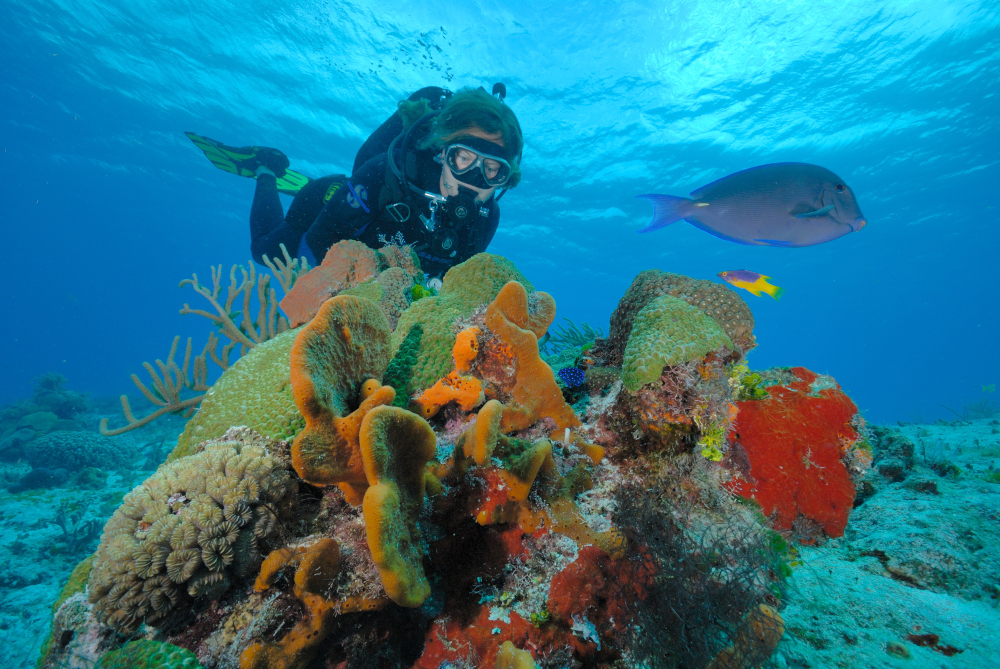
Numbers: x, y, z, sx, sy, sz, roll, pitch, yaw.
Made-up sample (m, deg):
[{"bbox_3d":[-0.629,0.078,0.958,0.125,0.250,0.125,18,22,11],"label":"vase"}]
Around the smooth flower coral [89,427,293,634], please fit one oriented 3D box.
[{"bbox_3d":[-0.406,0.253,0.550,0.220,0.220,0.180,4,-8,-27],"label":"smooth flower coral"}]

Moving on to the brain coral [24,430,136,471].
[{"bbox_3d":[-2.615,0.723,2.600,0.600,0.230,0.480,6,-9,-39],"label":"brain coral"}]

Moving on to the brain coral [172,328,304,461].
[{"bbox_3d":[-0.406,0.098,0.660,0.210,0.200,0.190,2,-7,-19],"label":"brain coral"}]

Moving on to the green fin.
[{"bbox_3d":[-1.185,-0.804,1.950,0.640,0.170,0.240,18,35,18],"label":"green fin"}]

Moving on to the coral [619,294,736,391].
[{"bbox_3d":[0.265,0.013,0.620,0.155,0.135,0.120,1,-7,-6],"label":"coral"}]

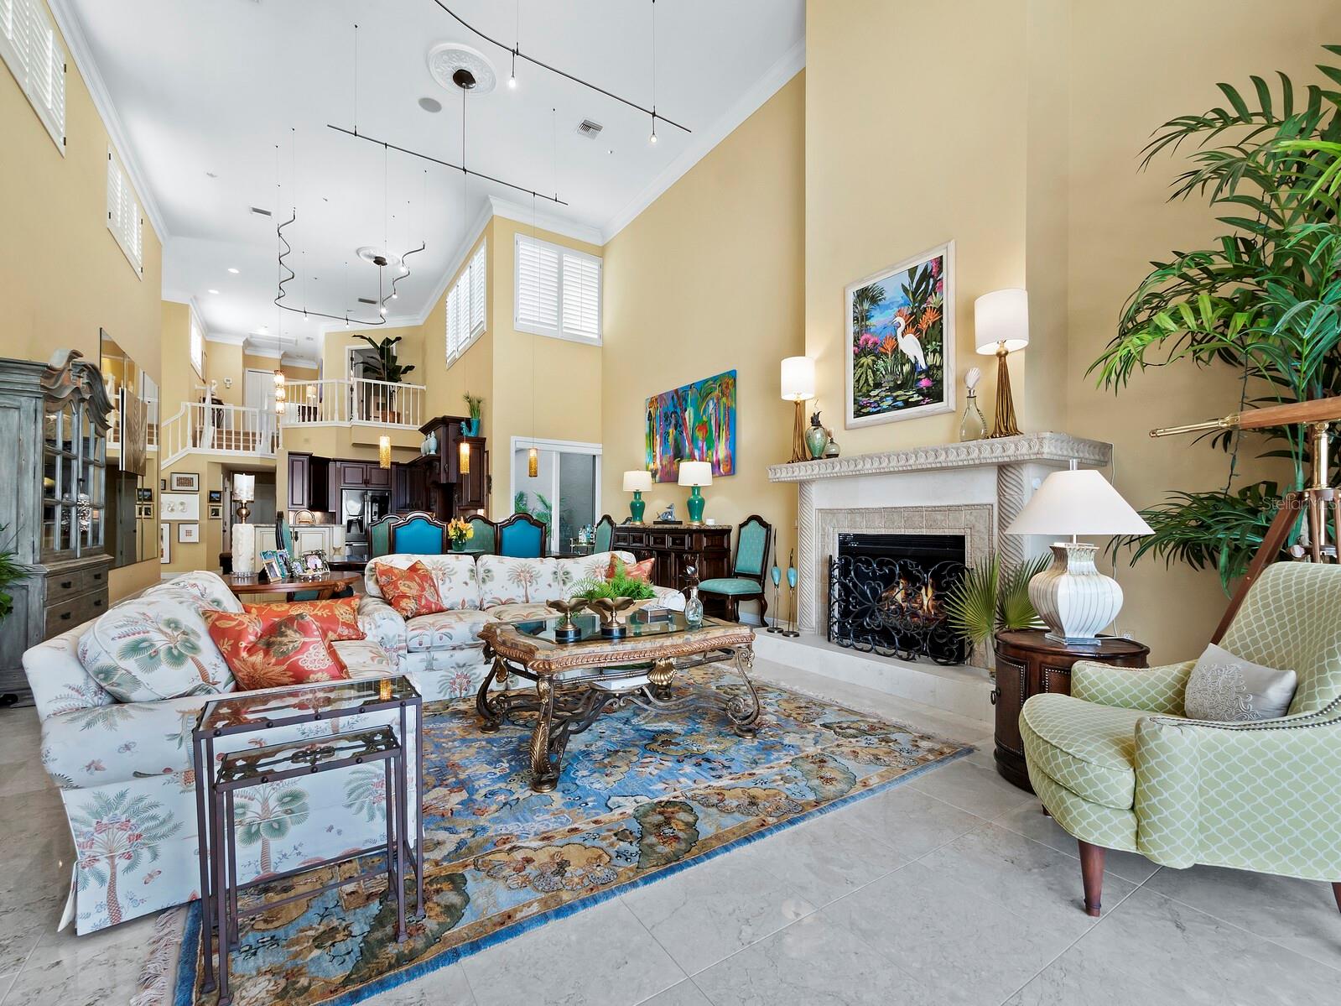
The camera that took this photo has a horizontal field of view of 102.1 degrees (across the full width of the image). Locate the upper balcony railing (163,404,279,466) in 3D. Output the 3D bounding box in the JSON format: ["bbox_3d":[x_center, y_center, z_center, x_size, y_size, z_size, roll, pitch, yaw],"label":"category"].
[{"bbox_3d":[-9.463,-1.360,11.384,2.000,1.380,0.120,1,-2,-35],"label":"upper balcony railing"}]

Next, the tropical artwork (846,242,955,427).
[{"bbox_3d":[1.706,-1.198,4.108,0.050,1.170,0.920,1,-2,-35],"label":"tropical artwork"}]

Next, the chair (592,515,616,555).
[{"bbox_3d":[-1.060,0.771,6.698,0.620,1.250,0.540,1,-2,-35],"label":"chair"}]

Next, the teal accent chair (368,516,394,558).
[{"bbox_3d":[-3.134,0.763,6.163,0.540,1.245,0.620,1,-2,-35],"label":"teal accent chair"}]

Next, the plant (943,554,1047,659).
[{"bbox_3d":[2.004,0.715,3.355,0.496,0.784,0.546,1,-2,-35],"label":"plant"}]

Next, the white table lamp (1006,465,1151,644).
[{"bbox_3d":[1.882,0.224,2.556,0.550,0.838,0.550,1,-2,-35],"label":"white table lamp"}]

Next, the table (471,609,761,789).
[{"bbox_3d":[-0.327,0.973,2.981,1.250,0.560,0.952,1,-2,-31],"label":"table"}]

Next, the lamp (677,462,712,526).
[{"bbox_3d":[0.309,-0.125,6.649,0.420,0.793,0.420,1,-2,0],"label":"lamp"}]

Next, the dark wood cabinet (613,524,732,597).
[{"bbox_3d":[-0.085,0.828,7.160,0.556,1.066,2.142,2,-3,-34],"label":"dark wood cabinet"}]

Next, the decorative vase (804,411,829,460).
[{"bbox_3d":[1.174,-0.530,4.357,0.174,0.394,0.174,1,-2,0],"label":"decorative vase"}]

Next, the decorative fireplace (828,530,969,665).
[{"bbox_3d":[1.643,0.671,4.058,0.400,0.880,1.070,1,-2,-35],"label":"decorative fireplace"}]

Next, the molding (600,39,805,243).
[{"bbox_3d":[0.204,-4.690,7.445,0.158,0.152,5.072,2,-3,-34],"label":"molding"}]

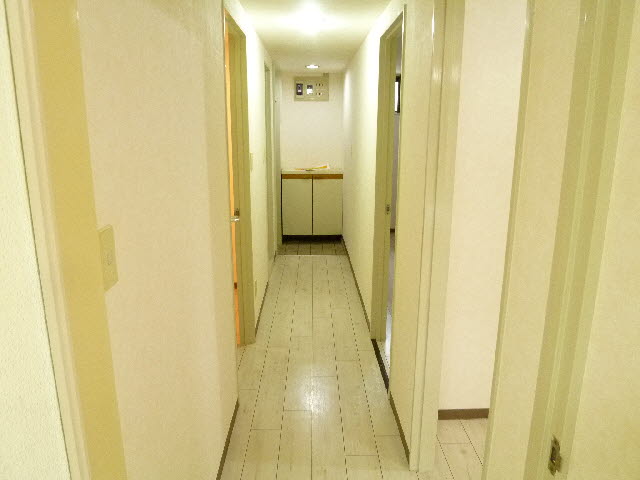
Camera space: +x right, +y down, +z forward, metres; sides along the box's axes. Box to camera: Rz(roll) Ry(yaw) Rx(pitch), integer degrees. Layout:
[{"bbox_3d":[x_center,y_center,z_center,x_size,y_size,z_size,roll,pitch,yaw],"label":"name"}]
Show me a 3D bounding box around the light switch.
[{"bbox_3d":[-0.416,0.038,0.906,0.011,0.121,0.061,0,14,-1],"label":"light switch"}]

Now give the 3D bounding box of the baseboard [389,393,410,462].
[{"bbox_3d":[0.388,0.904,2.271,0.012,0.075,0.501,0,14,-1],"label":"baseboard"}]

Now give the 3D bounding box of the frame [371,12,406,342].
[{"bbox_3d":[0.423,-0.175,2.647,0.120,1.976,0.789,0,14,-1],"label":"frame"}]

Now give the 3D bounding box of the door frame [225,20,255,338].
[{"bbox_3d":[-0.497,-0.177,2.650,0.120,1.976,0.782,0,14,-1],"label":"door frame"}]

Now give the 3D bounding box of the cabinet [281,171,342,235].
[{"bbox_3d":[-0.093,-0.499,6.214,0.782,0.819,0.400,0,14,-1],"label":"cabinet"}]

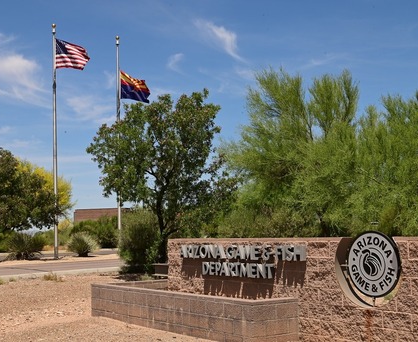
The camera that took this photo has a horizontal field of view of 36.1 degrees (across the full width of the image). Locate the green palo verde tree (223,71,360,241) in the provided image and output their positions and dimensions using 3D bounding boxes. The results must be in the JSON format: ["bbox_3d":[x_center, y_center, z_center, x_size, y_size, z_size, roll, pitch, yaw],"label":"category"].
[{"bbox_3d":[2.787,-0.137,22.595,4.856,7.134,4.900,-2,-5,7],"label":"green palo verde tree"}]

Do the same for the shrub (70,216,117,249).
[{"bbox_3d":[-9.413,5.053,52.784,3.946,2.619,3.500,-1,-5,-10],"label":"shrub"}]

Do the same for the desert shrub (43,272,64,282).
[{"bbox_3d":[-4.564,3.136,18.908,0.648,0.291,0.500,0,-5,-14],"label":"desert shrub"}]

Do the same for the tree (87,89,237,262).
[{"bbox_3d":[-1.633,0.313,20.558,4.738,6.001,4.600,-1,-5,-5],"label":"tree"}]

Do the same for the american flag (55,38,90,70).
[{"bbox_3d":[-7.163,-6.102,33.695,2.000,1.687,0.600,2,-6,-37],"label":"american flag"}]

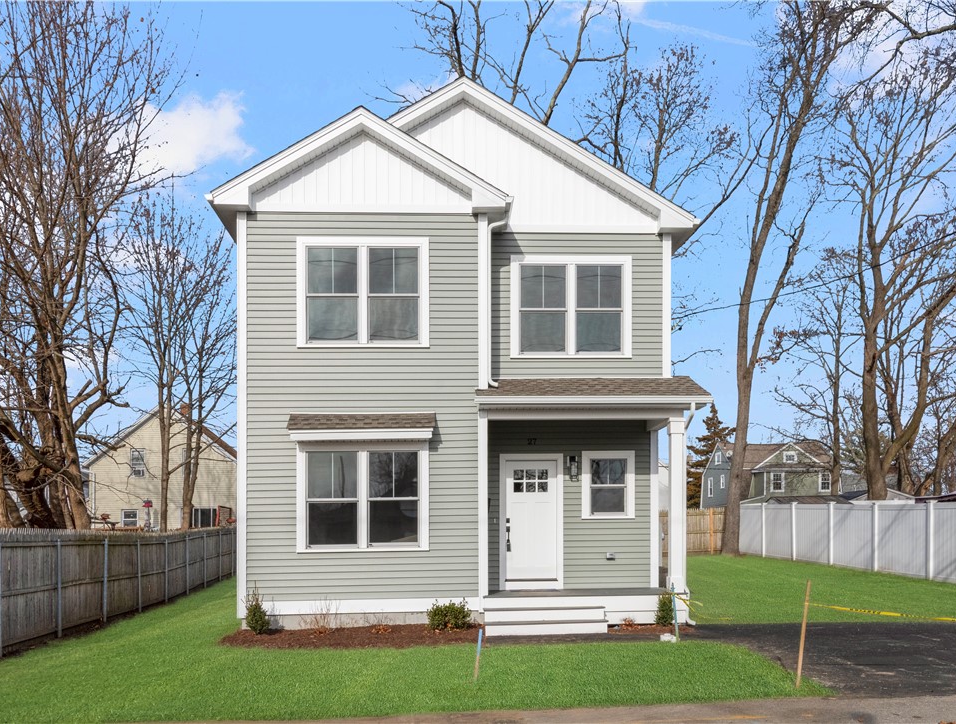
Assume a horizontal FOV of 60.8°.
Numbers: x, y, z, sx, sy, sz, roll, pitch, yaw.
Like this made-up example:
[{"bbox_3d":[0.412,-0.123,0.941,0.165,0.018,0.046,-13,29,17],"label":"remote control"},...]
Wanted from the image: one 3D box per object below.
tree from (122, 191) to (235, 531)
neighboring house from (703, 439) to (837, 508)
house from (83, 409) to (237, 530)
[{"bbox_3d":[-9.500,0.450,26.000,4.000,11.600,3.800,0,-5,-4],"label":"tree"},{"bbox_3d":[21.500,9.100,59.000,7.900,7.300,7.200,0,-5,-3],"label":"neighboring house"},{"bbox_3d":[-15.700,5.950,43.400,7.700,7.400,9.000,1,-5,-8],"label":"house"}]

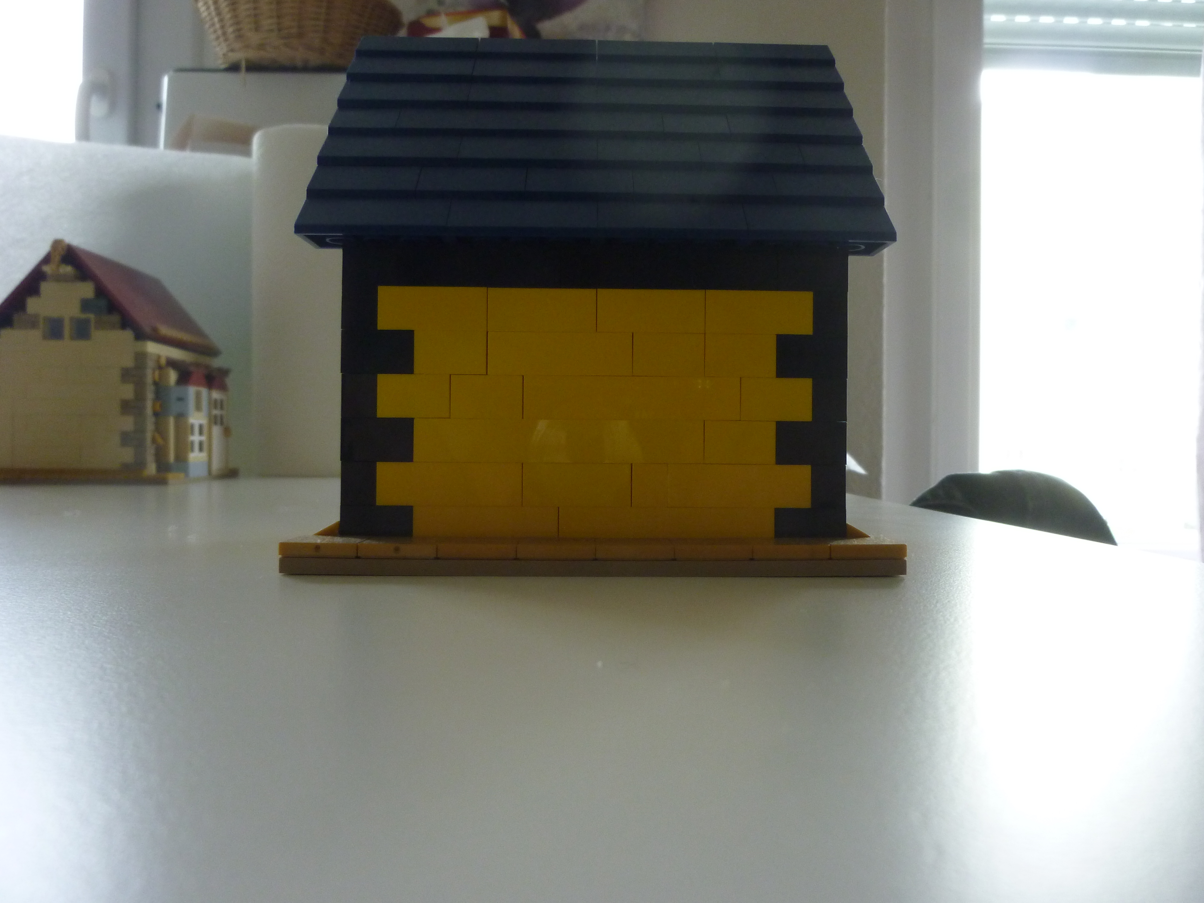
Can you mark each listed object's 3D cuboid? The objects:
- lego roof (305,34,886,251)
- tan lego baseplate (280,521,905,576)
[{"bbox_3d":[-0.002,-0.079,0.240,0.128,0.067,0.112,0,0,-1],"label":"lego roof"},{"bbox_3d":[-0.003,0.021,0.241,0.128,0.006,0.128,0,0,-1],"label":"tan lego baseplate"}]

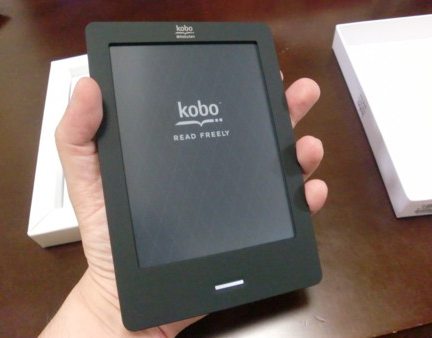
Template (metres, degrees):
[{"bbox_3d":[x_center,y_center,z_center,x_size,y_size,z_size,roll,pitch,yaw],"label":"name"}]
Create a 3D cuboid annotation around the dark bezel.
[{"bbox_3d":[-0.006,-0.007,0.210,0.114,0.010,0.165,-7,81,-18],"label":"dark bezel"}]

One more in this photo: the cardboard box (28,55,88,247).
[{"bbox_3d":[-0.085,-0.041,0.353,0.157,0.025,0.209,-11,56,-1],"label":"cardboard box"}]

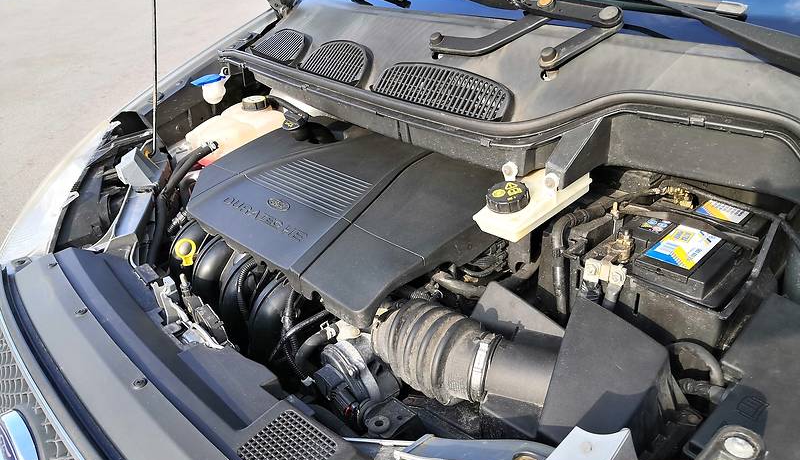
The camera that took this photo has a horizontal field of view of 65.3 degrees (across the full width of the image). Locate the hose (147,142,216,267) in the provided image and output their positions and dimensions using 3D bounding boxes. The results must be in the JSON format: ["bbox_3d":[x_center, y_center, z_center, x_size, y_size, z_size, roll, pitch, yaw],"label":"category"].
[{"bbox_3d":[-0.416,-0.055,1.201,0.060,0.185,0.240,11,32,27],"label":"hose"}]

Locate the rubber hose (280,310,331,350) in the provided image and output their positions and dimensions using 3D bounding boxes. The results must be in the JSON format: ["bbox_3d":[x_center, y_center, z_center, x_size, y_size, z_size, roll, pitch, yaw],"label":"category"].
[{"bbox_3d":[-0.130,0.141,0.890,0.090,0.045,0.028,-28,36,-37],"label":"rubber hose"}]

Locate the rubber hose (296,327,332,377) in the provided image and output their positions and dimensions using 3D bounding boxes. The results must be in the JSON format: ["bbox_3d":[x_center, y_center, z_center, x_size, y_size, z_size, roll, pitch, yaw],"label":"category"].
[{"bbox_3d":[-0.121,0.170,0.872,0.060,0.062,0.035,-28,36,-37],"label":"rubber hose"}]

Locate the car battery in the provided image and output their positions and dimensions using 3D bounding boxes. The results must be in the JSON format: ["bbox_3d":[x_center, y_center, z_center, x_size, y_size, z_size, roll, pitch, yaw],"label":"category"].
[{"bbox_3d":[0.475,0.080,1.067,0.278,0.190,0.177,-28,36,-37],"label":"car battery"}]

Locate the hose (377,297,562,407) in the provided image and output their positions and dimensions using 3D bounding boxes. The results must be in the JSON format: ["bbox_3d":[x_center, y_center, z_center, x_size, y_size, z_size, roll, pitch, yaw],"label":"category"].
[{"bbox_3d":[0.081,0.158,0.810,0.243,0.115,0.112,9,31,23],"label":"hose"}]

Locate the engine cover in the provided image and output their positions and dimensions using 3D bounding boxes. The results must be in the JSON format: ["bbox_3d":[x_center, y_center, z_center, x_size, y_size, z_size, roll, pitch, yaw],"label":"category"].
[{"bbox_3d":[-0.129,-0.049,1.070,0.590,0.070,0.355,23,48,41],"label":"engine cover"}]

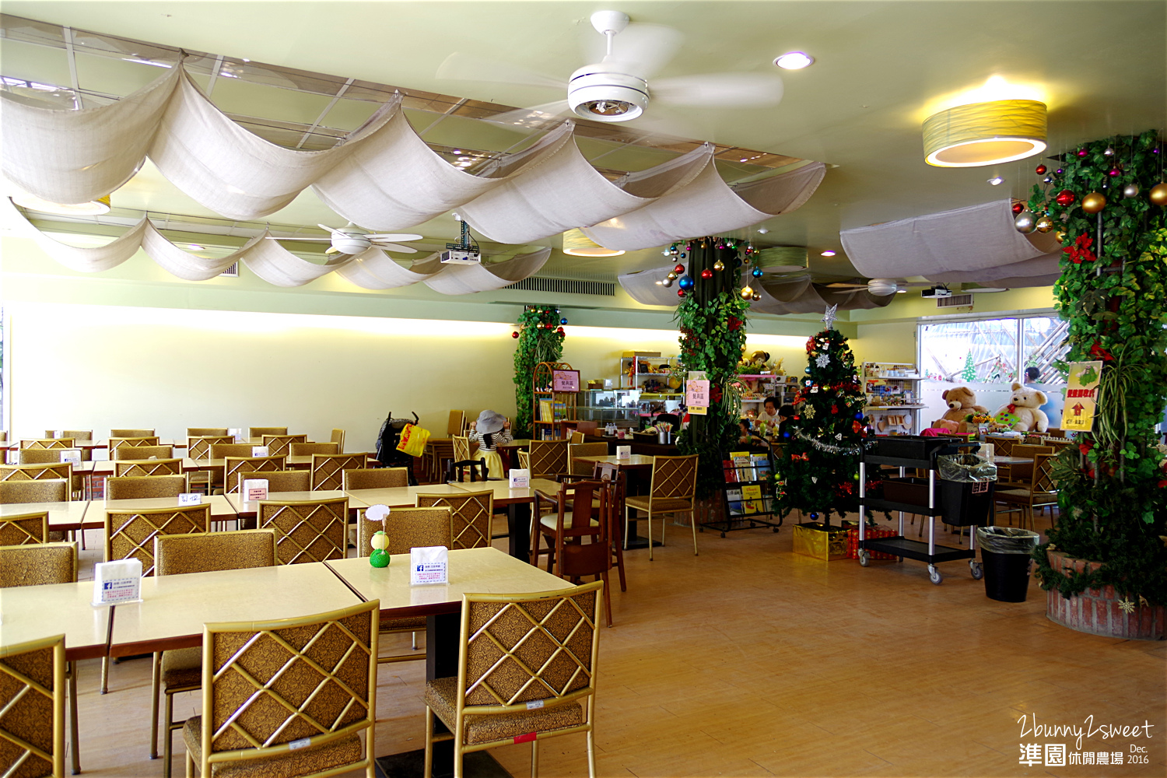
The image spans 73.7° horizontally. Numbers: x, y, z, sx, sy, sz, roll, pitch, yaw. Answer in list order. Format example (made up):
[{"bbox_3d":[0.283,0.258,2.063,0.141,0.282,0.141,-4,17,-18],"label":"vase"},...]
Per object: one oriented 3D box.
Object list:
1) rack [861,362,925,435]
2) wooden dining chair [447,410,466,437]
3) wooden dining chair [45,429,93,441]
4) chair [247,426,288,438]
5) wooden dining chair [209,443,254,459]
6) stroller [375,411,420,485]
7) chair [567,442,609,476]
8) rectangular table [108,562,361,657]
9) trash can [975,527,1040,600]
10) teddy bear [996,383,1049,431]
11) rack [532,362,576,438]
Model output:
[{"bbox_3d":[4.884,0.492,12.197,1.050,1.819,0.380,1,1,-27],"label":"rack"},{"bbox_3d":[-2.026,0.734,11.133,0.530,0.860,0.460,0,0,-32],"label":"wooden dining chair"},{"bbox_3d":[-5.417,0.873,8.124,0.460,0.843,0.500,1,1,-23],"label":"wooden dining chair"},{"bbox_3d":[-3.780,0.904,9.413,0.460,0.855,0.510,1,1,-29],"label":"chair"},{"bbox_3d":[-3.138,0.959,7.065,0.460,0.869,0.510,0,1,-28],"label":"wooden dining chair"},{"bbox_3d":[-2.480,0.823,10.400,0.500,1.080,0.750,0,0,-40],"label":"stroller"},{"bbox_3d":[0.143,0.996,7.802,0.460,0.869,0.510,1,1,-24],"label":"chair"},{"bbox_3d":[-1.106,1.038,2.479,0.670,0.758,0.745,0,0,-30],"label":"rectangular table"},{"bbox_3d":[2.989,1.213,5.480,0.390,0.460,0.390,1,0,0],"label":"trash can"},{"bbox_3d":[6.701,0.311,11.900,0.620,0.820,0.670,0,1,-28],"label":"teddy bear"},{"bbox_3d":[-0.373,0.520,10.042,0.330,1.710,0.590,1,1,-29],"label":"rack"}]

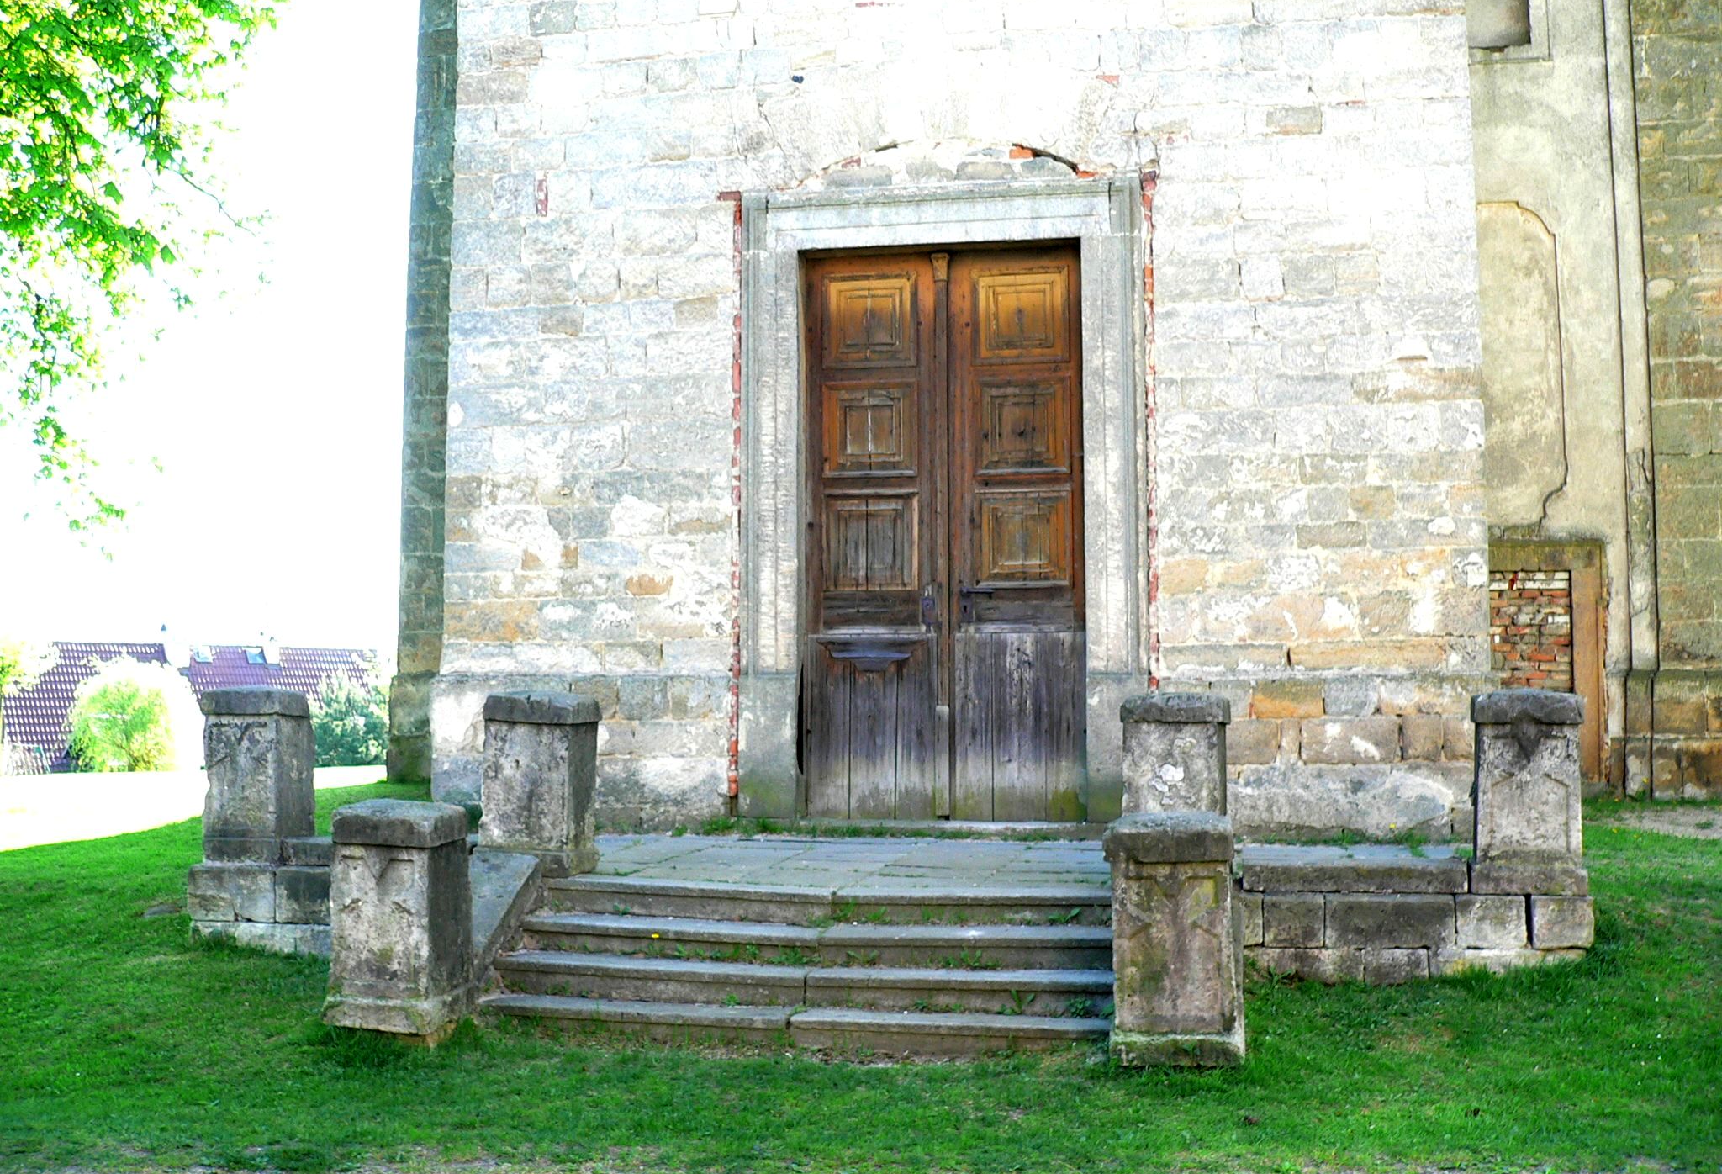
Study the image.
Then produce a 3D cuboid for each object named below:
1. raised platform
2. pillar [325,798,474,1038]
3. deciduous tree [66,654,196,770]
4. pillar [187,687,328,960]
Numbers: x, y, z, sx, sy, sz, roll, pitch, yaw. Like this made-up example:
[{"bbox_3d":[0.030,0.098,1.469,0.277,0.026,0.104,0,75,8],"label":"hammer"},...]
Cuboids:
[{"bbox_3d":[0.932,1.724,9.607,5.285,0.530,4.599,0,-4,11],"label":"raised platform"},{"bbox_3d":[-1.931,1.393,7.534,0.479,0.882,0.435,0,-4,11],"label":"pillar"},{"bbox_3d":[-17.116,2.950,42.000,3.029,2.713,2.877,0,-4,11],"label":"deciduous tree"},{"bbox_3d":[-3.181,1.202,9.443,0.535,1.284,0.491,0,-4,11],"label":"pillar"}]

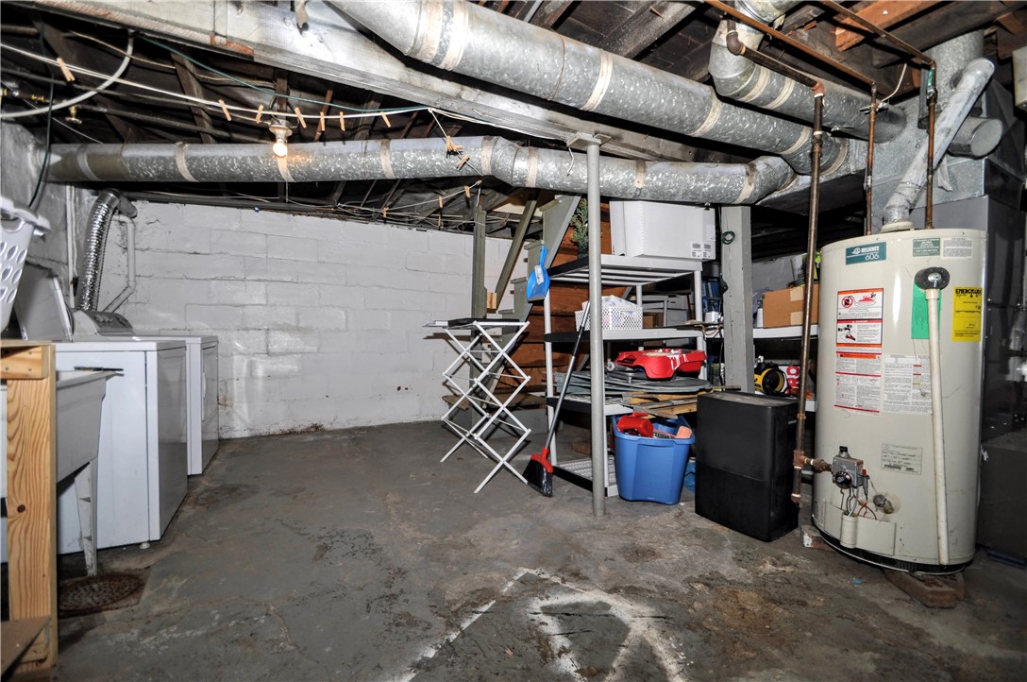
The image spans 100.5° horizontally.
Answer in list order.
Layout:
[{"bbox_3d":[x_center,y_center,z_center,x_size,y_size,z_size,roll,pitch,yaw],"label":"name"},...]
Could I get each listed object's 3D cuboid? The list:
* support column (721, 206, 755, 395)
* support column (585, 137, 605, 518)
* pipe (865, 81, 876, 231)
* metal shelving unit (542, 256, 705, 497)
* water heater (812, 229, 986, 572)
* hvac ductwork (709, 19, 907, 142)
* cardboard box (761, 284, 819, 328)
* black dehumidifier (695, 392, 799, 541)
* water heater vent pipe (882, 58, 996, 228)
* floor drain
[{"bbox_3d":[1.384,-0.074,2.660,0.090,1.930,0.140,-1,0,-26],"label":"support column"},{"bbox_3d":[0.426,-0.067,2.202,0.066,1.940,0.066,-1,0,-27],"label":"support column"},{"bbox_3d":[1.533,-0.769,1.830,0.025,0.680,0.025,2,0,-27],"label":"pipe"},{"bbox_3d":[0.780,0.197,2.897,0.920,1.395,0.540,-1,0,-28],"label":"metal shelving unit"},{"bbox_3d":[1.552,0.221,1.756,0.500,1.235,0.500,-1,0,-24],"label":"water heater"},{"bbox_3d":[1.345,-1.148,1.919,1.060,0.310,0.170,-1,0,-19],"label":"hvac ductwork"},{"bbox_3d":[1.938,-0.199,2.699,0.340,0.235,0.520,-1,0,-18],"label":"cardboard box"},{"bbox_3d":[1.156,0.594,2.139,0.255,0.607,0.387,-1,1,-33],"label":"black dehumidifier"},{"bbox_3d":[1.685,-0.737,1.695,0.130,0.700,0.120,27,10,38],"label":"water heater vent pipe"},{"bbox_3d":[-1.542,0.927,1.580,0.280,0.020,0.280,-1,0,-28],"label":"floor drain"}]

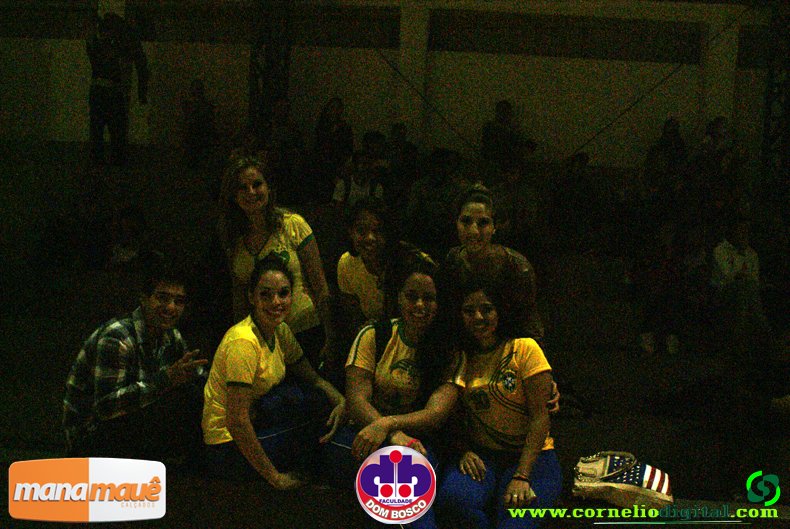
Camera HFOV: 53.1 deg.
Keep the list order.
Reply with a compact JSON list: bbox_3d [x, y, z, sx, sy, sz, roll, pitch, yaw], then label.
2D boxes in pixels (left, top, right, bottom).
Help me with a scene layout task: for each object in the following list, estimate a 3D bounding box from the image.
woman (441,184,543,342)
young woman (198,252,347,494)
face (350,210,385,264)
[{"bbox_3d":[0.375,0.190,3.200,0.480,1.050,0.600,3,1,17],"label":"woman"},{"bbox_3d":[-0.440,0.385,2.850,0.500,0.840,0.620,2,2,-41],"label":"young woman"},{"bbox_3d":[-0.110,-0.112,3.280,0.148,0.218,0.165,3,1,-15],"label":"face"}]

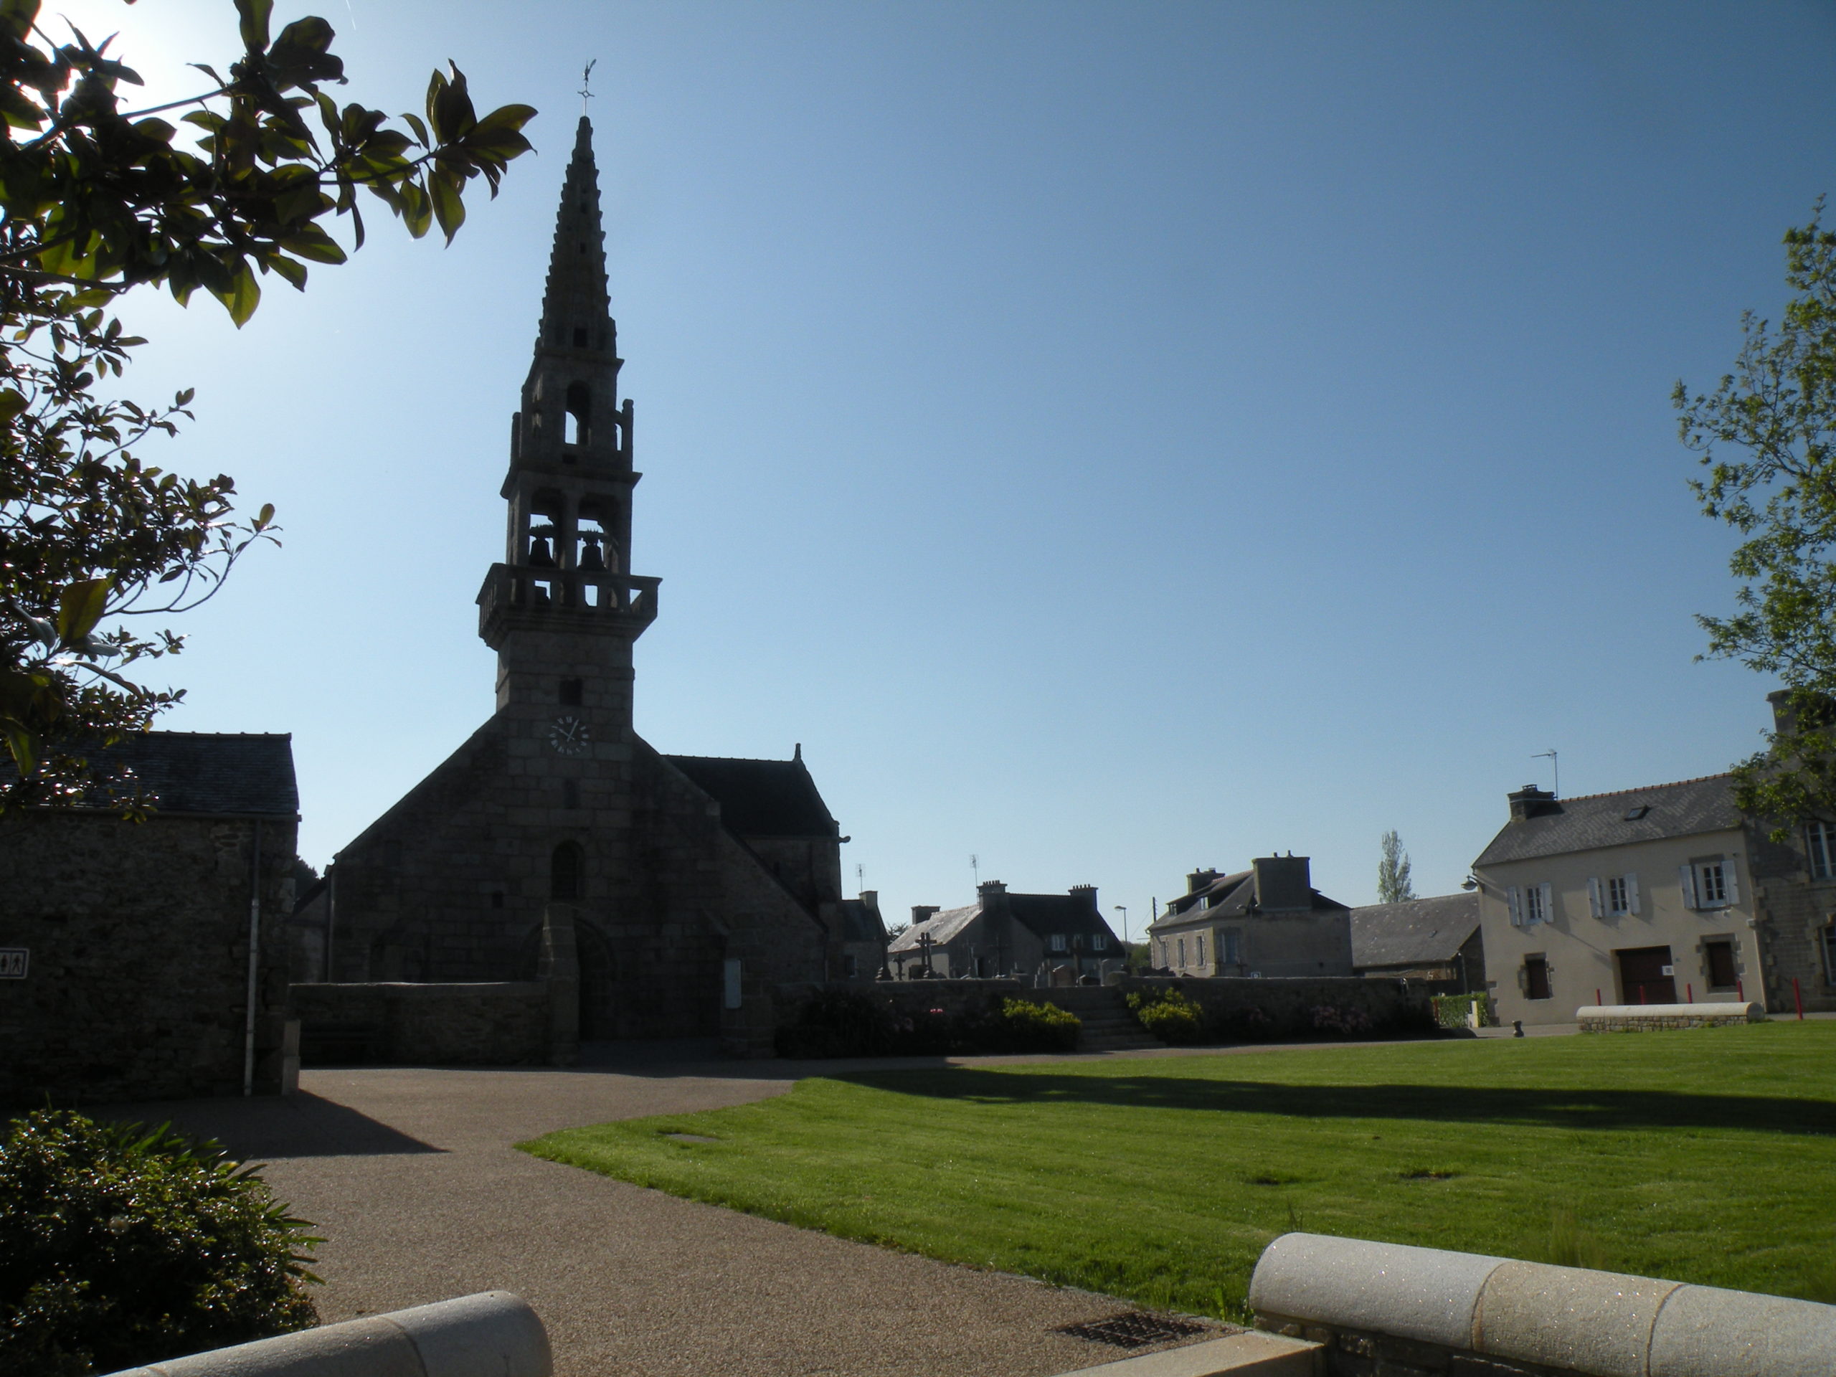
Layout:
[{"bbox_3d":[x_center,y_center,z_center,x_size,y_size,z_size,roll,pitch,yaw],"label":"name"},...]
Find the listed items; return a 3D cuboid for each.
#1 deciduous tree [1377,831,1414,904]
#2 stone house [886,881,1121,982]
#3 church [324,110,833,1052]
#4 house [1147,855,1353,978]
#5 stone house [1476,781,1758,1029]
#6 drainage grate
[{"bbox_3d":[37.914,17.494,112.614,2.900,13.500,2.900,-6,-13,18],"label":"deciduous tree"},{"bbox_3d":[5.348,16.518,91.026,13.300,7.600,8.000,4,-14,-27],"label":"stone house"},{"bbox_3d":[-13.377,-1.351,53.672,18.400,27.950,25.000,5,-14,-28],"label":"church"},{"bbox_3d":[15.352,11.420,67.936,6.700,6.300,9.200,0,-12,-11],"label":"house"},{"bbox_3d":[21.349,5.928,40.910,6.100,6.900,8.850,4,-13,-26],"label":"stone house"},{"bbox_3d":[0.899,2.683,5.953,0.466,0.040,0.468,7,-15,-37],"label":"drainage grate"}]

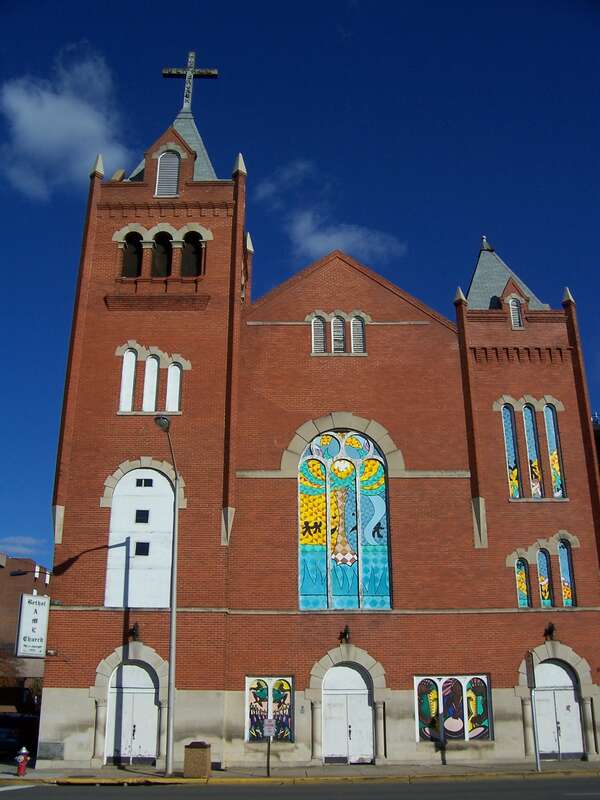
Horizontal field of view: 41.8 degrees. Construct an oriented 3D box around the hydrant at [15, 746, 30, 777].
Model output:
[{"bbox_3d":[-6.993,9.108,19.810,0.380,0.720,0.360,-6,-22,14],"label":"hydrant"}]

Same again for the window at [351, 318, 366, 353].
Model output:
[{"bbox_3d":[2.059,-2.279,27.796,0.520,1.405,0.200,0,-21,0],"label":"window"}]

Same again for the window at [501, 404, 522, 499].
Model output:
[{"bbox_3d":[7.012,1.714,26.189,0.400,3.261,0.220,0,-21,0],"label":"window"}]

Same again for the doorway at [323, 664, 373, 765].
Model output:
[{"bbox_3d":[1.423,9.353,23.491,1.472,2.800,0.350,0,-21,0],"label":"doorway"}]

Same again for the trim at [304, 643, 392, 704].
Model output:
[{"bbox_3d":[1.469,8.438,24.280,2.632,1.695,0.400,0,-21,0],"label":"trim"}]

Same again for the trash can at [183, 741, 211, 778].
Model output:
[{"bbox_3d":[-2.571,8.946,19.578,0.600,0.870,0.600,0,-21,0],"label":"trash can"}]

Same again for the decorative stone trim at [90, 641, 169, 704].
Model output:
[{"bbox_3d":[-5.030,8.289,23.943,2.537,1.786,0.400,0,-21,0],"label":"decorative stone trim"}]

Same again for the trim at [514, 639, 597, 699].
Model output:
[{"bbox_3d":[7.648,8.114,23.712,2.360,1.700,0.400,0,-21,0],"label":"trim"}]

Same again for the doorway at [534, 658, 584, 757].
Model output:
[{"bbox_3d":[7.874,9.435,23.973,1.513,2.806,0.300,0,-21,0],"label":"doorway"}]

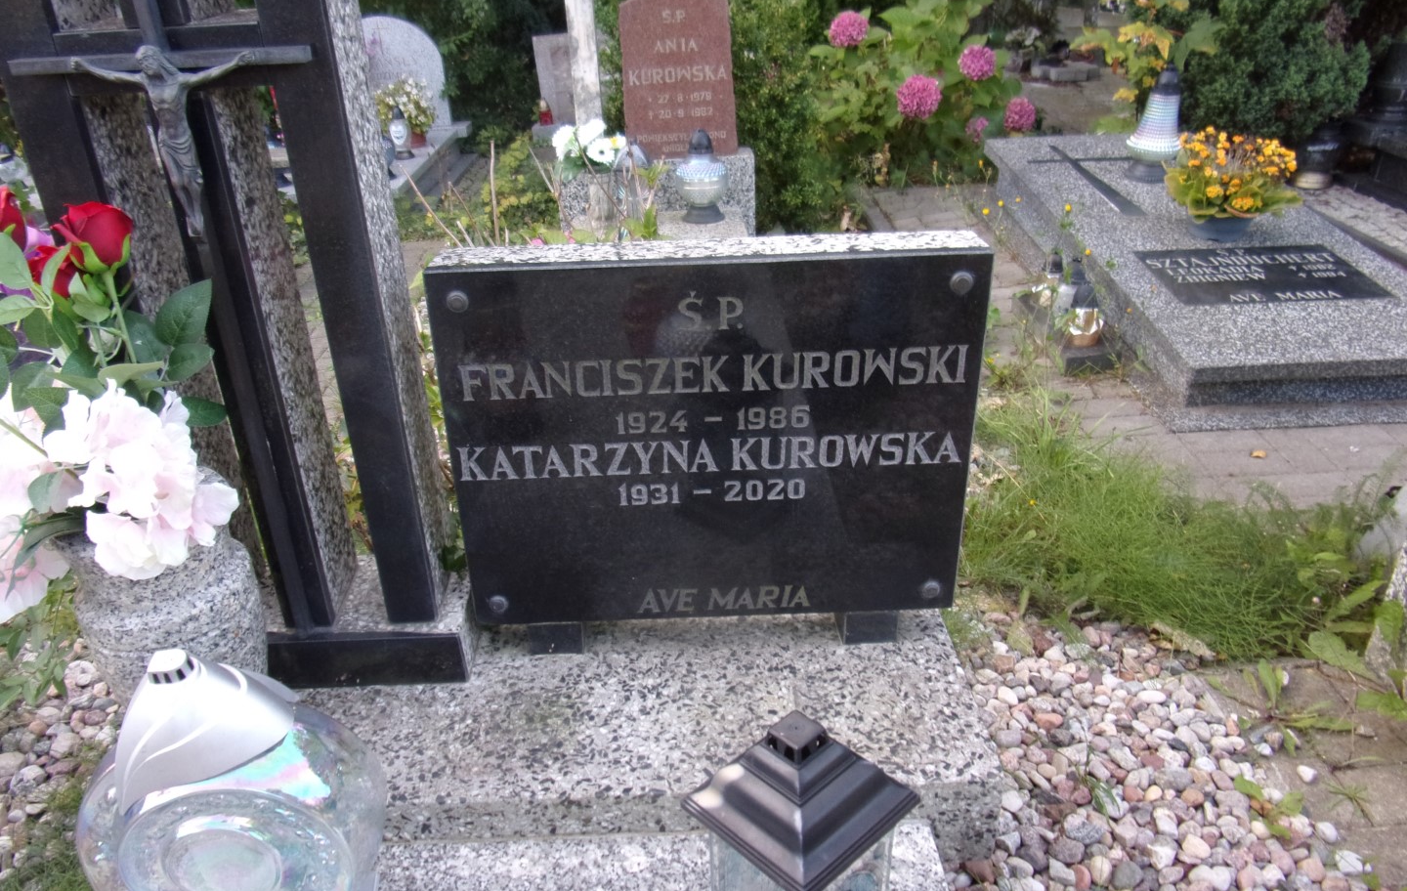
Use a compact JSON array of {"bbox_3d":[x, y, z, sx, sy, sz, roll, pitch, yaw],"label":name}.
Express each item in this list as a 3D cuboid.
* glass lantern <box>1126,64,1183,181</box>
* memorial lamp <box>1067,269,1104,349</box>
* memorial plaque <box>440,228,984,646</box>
[{"bbox_3d":[1.595,-1.128,3.448,0.185,0.385,0.185,-1,29,0],"label":"glass lantern"},{"bbox_3d":[1.013,-0.360,2.590,0.100,0.185,0.100,-1,29,0],"label":"memorial lamp"},{"bbox_3d":[0.011,0.001,1.277,0.655,0.515,0.095,-1,26,0],"label":"memorial plaque"}]

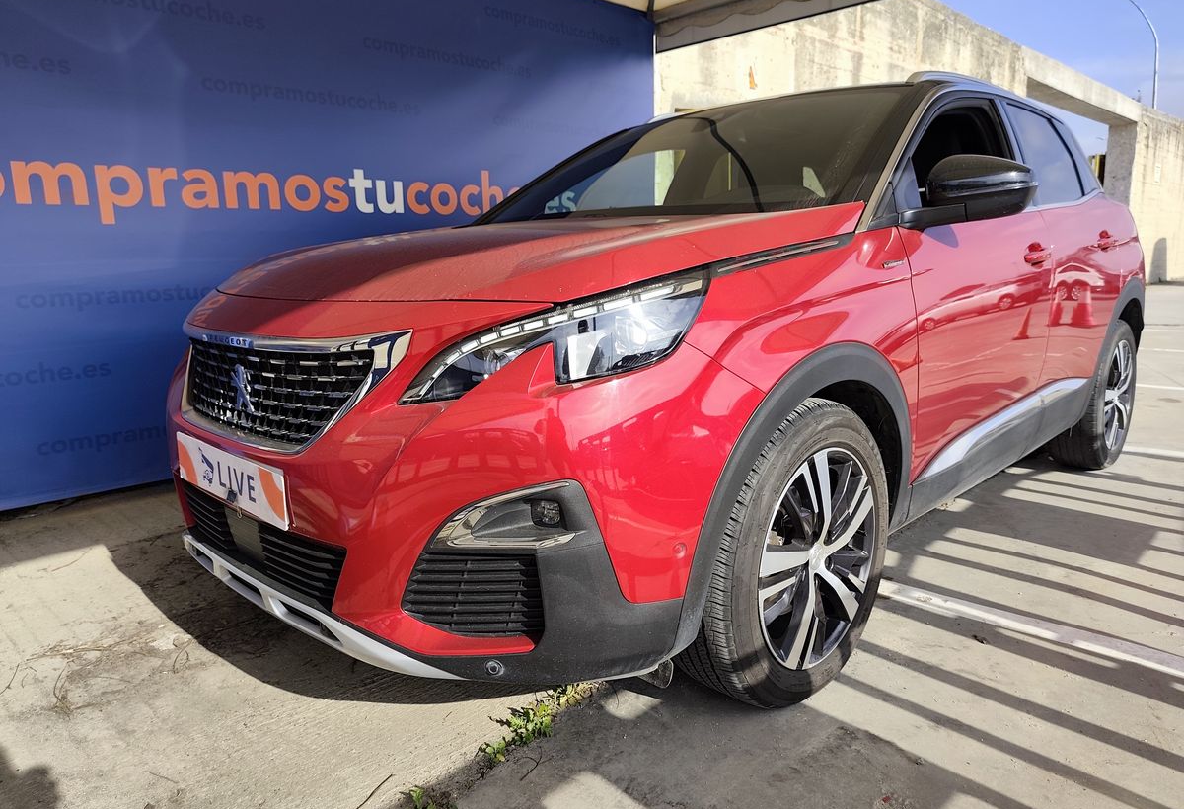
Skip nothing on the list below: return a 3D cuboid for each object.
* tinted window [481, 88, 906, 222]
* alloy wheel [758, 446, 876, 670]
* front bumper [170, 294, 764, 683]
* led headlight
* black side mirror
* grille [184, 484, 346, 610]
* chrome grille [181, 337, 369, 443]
[{"bbox_3d":[0.329,-0.806,2.613,1.460,0.110,0.930,9,47,44],"label":"tinted window"},{"bbox_3d":[0.432,0.321,1.736,0.180,0.485,0.485,9,14,44],"label":"alloy wheel"},{"bbox_3d":[-0.544,0.093,1.865,1.800,0.710,0.660,9,14,44],"label":"front bumper"},{"bbox_3d":[-0.061,-0.120,1.396,0.540,0.220,0.180,0,10,5],"label":"led headlight"},{"bbox_3d":[0.905,-0.513,1.904,0.240,0.170,0.280,9,14,44],"label":"black side mirror"},{"bbox_3d":[-0.735,0.273,1.698,0.840,0.170,0.090,9,14,44],"label":"grille"},{"bbox_3d":[-0.727,-0.049,1.654,0.900,0.215,0.110,9,14,44],"label":"chrome grille"}]

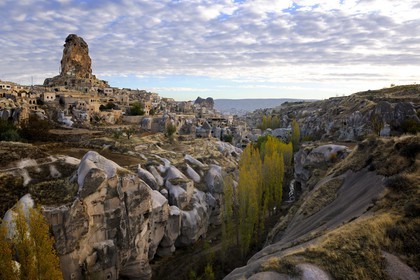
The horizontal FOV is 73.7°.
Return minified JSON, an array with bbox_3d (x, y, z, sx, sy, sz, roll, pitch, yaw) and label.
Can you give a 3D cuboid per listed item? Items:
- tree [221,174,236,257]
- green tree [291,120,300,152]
[{"bbox_3d":[3.450,14.250,52.270,2.900,16.000,2.900,0,7,0],"label":"tree"},{"bbox_3d":[44.560,-2.280,145.920,5.060,17.830,5.060,0,7,0],"label":"green tree"}]

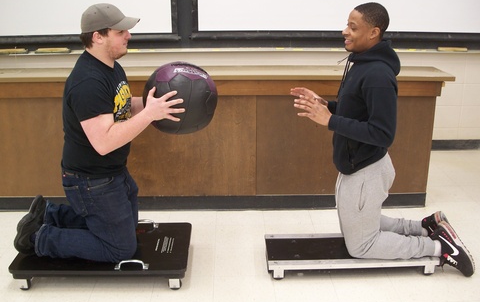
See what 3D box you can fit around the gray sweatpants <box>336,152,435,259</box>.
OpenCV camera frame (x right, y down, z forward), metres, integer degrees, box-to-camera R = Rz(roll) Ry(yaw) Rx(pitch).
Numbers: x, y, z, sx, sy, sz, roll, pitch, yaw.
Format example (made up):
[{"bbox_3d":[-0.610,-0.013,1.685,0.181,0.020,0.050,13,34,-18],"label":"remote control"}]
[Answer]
[{"bbox_3d":[0.775,0.263,2.720,0.560,0.540,0.380,-1,18,-1],"label":"gray sweatpants"}]

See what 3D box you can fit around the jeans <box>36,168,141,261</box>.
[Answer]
[{"bbox_3d":[-0.816,0.277,2.756,0.550,0.490,0.410,1,18,4],"label":"jeans"}]

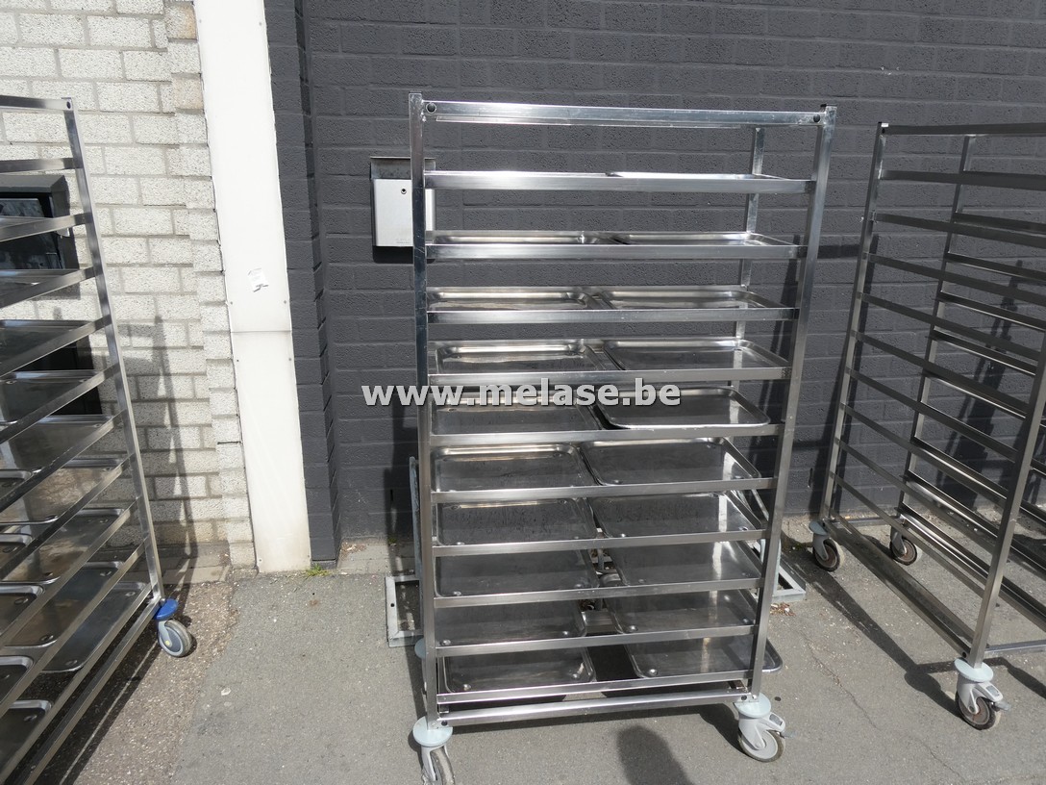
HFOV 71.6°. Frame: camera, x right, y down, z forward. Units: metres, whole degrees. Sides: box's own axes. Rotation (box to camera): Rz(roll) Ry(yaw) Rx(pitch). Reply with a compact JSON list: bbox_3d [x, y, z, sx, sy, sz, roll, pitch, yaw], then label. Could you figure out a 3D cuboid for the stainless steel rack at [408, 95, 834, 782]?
[{"bbox_3d":[0.192,0.156,1.862,0.950,1.655,0.412,-1,17,-8],"label":"stainless steel rack"}]

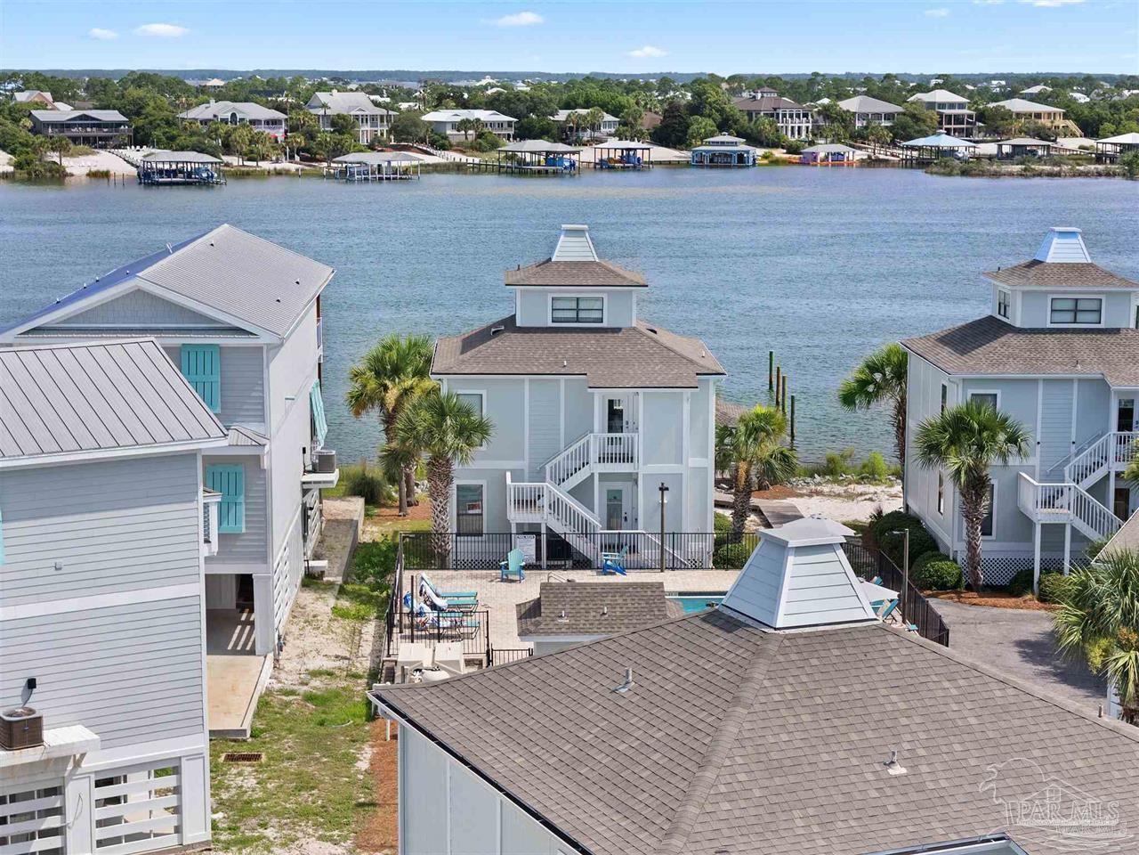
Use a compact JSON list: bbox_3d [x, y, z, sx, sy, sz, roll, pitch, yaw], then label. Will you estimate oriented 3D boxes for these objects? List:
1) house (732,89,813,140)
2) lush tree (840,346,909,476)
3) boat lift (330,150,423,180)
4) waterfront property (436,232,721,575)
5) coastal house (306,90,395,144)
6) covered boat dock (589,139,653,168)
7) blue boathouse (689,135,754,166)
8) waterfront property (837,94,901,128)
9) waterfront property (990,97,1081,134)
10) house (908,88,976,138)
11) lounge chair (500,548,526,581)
[{"bbox_3d":[44.834,-69.753,512.353,16.000,11.401,15.000,-3,9,-18],"label":"house"},{"bbox_3d":[12.432,-0.245,90.012,3.800,6.190,3.800,0,9,0],"label":"lush tree"},{"bbox_3d":[-33.336,-45.566,400.400,15.370,4.750,7.080,-3,9,-18],"label":"boat lift"},{"bbox_3d":[0.156,-1.376,79.113,9.600,11.032,11.000,0,9,-2],"label":"waterfront property"},{"bbox_3d":[-46.607,-66.071,491.400,17.290,10.920,13.650,-3,9,-20],"label":"coastal house"},{"bbox_3d":[10.389,-52.637,444.062,11.676,5.171,6.500,0,9,0],"label":"covered boat dock"},{"bbox_3d":[31.244,-56.413,466.122,12.740,6.570,10.620,2,9,10],"label":"blue boathouse"},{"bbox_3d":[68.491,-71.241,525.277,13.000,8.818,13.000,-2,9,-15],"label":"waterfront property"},{"bbox_3d":[112.209,-75.606,560.156,15.170,8.900,14.160,-2,9,-15],"label":"waterfront property"},{"bbox_3d":[86.091,-72.213,531.198,12.000,11.623,13.500,-2,9,-16],"label":"house"},{"bbox_3d":[-1.780,4.337,71.999,0.770,0.960,0.860,2,9,16],"label":"lounge chair"}]

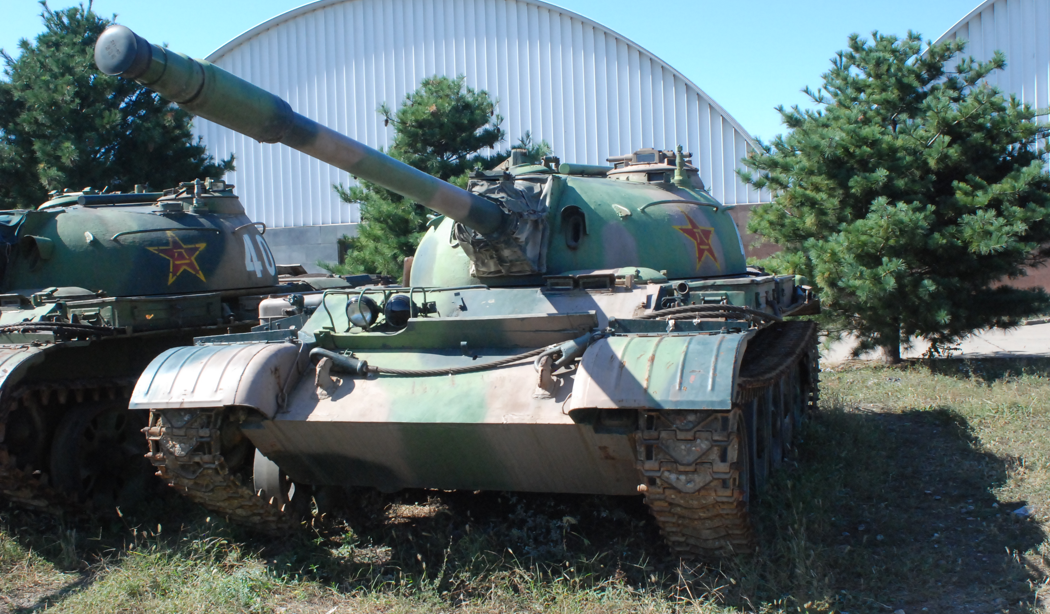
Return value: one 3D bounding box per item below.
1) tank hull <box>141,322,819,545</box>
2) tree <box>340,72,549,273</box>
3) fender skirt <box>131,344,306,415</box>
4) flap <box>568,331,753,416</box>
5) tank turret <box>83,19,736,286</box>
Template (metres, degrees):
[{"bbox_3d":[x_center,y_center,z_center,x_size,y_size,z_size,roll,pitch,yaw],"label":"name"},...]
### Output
[{"bbox_3d":[0.364,0.568,7.074,2.860,1.190,5.320,-2,2,20],"label":"tank hull"},{"bbox_3d":[-1.082,-1.150,15.047,3.400,4.300,3.400,-2,1,0],"label":"tree"},{"bbox_3d":[-1.452,0.340,5.164,0.730,0.325,0.610,-2,2,20],"label":"fender skirt"},{"bbox_3d":[0.573,0.269,4.446,0.690,0.315,0.610,-2,2,20],"label":"flap"},{"bbox_3d":[-0.217,-0.516,5.536,2.220,0.890,5.580,-2,2,20],"label":"tank turret"}]

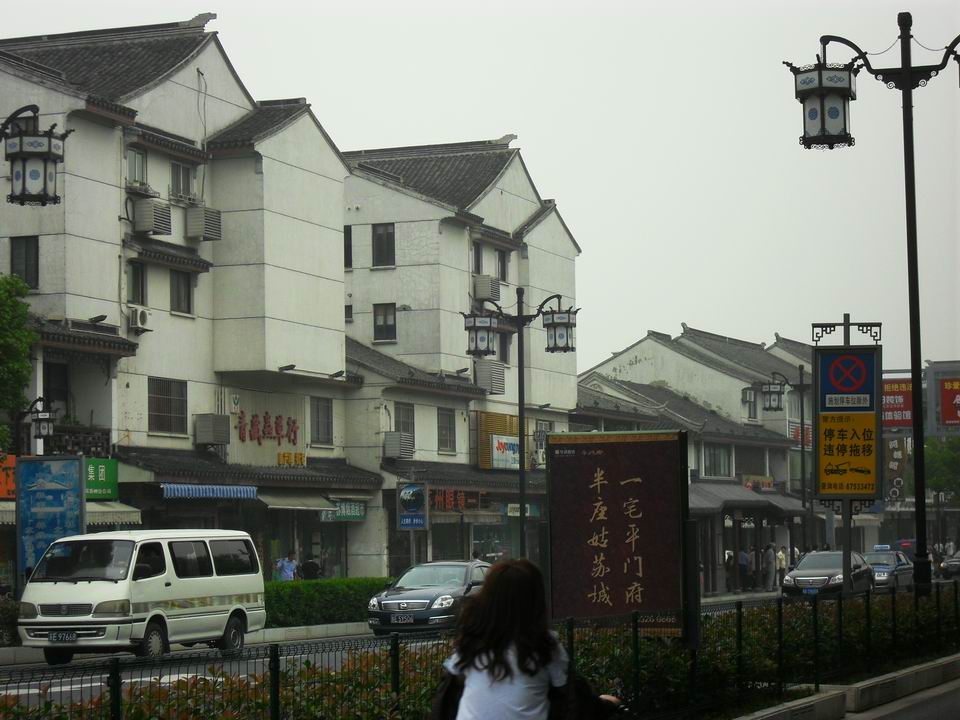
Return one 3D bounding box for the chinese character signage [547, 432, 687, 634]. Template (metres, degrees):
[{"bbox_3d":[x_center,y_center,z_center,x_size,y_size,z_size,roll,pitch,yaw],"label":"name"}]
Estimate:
[{"bbox_3d":[1.207,1.548,21.528,1.200,1.800,0.200,-2,-4,20],"label":"chinese character signage"}]

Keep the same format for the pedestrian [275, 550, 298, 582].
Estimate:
[{"bbox_3d":[-4.770,5.573,60.939,0.520,1.660,0.360,-1,-4,-3],"label":"pedestrian"}]

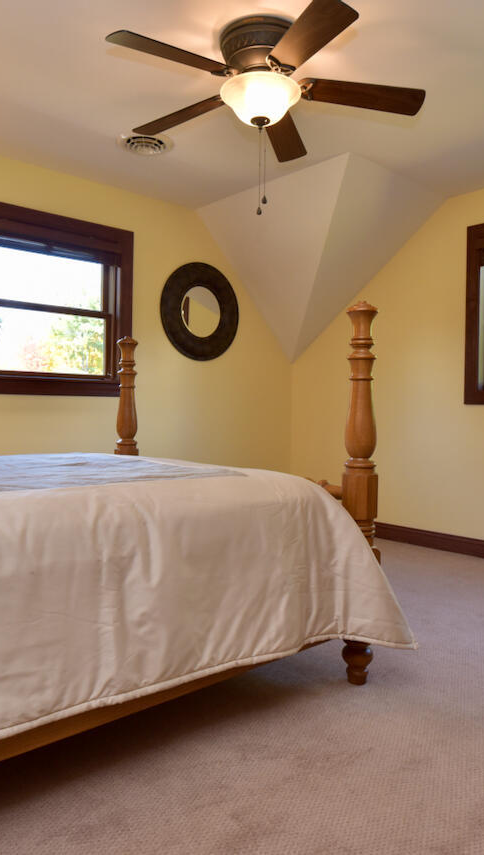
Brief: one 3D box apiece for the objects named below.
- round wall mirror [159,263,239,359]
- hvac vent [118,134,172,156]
[{"bbox_3d":[-0.282,-0.832,4.349,0.700,0.700,0.045,-2,3,-43],"label":"round wall mirror"},{"bbox_3d":[-0.512,-1.474,3.202,0.290,0.040,0.290,0,2,0],"label":"hvac vent"}]

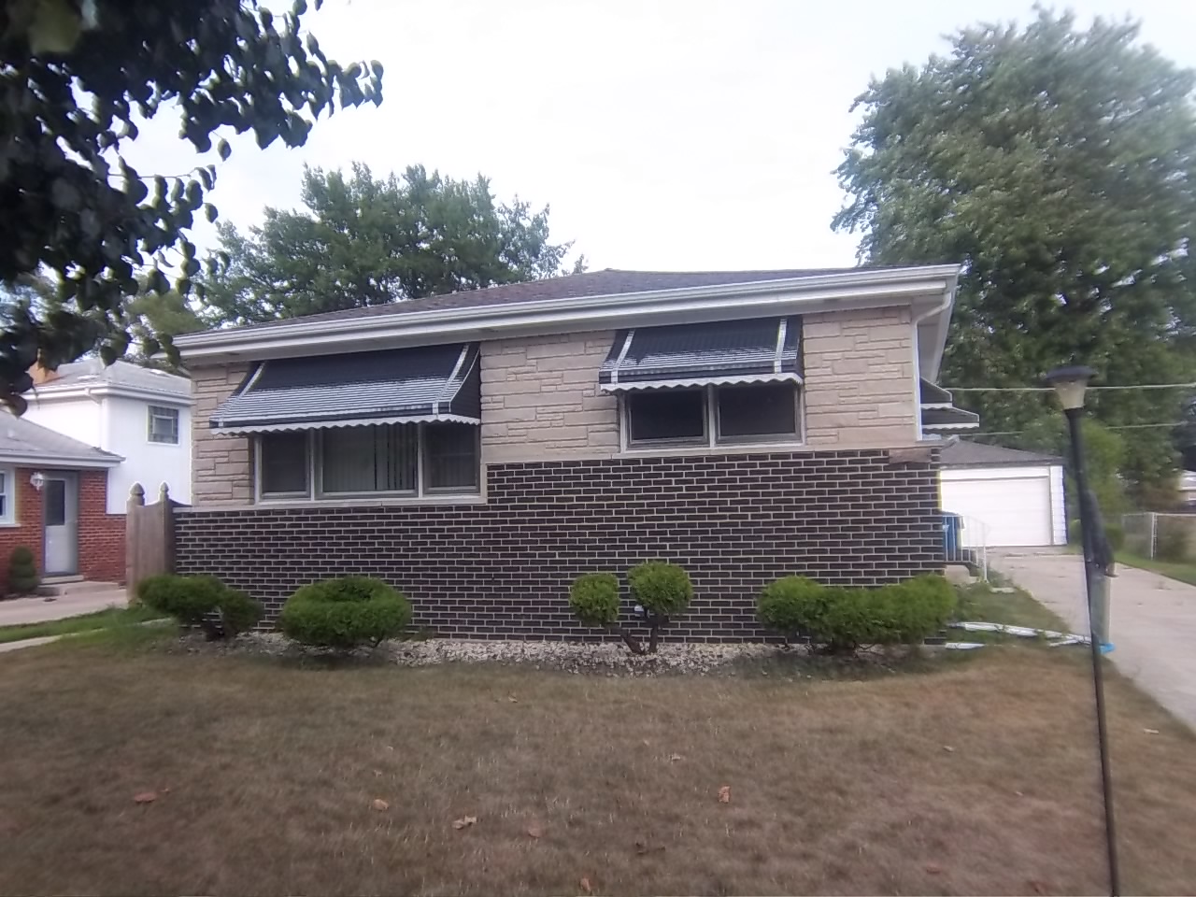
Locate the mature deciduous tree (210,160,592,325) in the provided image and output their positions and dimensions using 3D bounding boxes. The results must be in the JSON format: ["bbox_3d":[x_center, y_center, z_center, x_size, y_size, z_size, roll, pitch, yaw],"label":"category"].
[{"bbox_3d":[-6.504,-2.776,30.846,11.971,12.736,11.014,-3,-4,18],"label":"mature deciduous tree"}]

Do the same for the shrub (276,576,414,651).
[{"bbox_3d":[-2.495,1.617,9.568,1.329,0.703,1.100,-3,-4,18],"label":"shrub"}]

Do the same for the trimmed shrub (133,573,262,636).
[{"bbox_3d":[-4.239,1.665,10.249,1.392,0.660,0.940,-3,-4,18],"label":"trimmed shrub"}]

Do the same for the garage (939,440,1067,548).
[{"bbox_3d":[12.577,1.430,33.851,6.200,3.700,6.400,-3,-4,18],"label":"garage"}]

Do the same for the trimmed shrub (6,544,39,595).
[{"bbox_3d":[-10.358,2.192,17.399,0.491,0.868,0.491,-3,-4,18],"label":"trimmed shrub"}]

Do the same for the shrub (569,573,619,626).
[{"bbox_3d":[-0.030,1.403,9.001,0.487,0.498,0.487,-1,-3,0],"label":"shrub"}]

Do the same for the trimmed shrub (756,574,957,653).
[{"bbox_3d":[2.168,1.397,8.214,1.656,0.653,0.860,-3,-4,18],"label":"trimmed shrub"}]

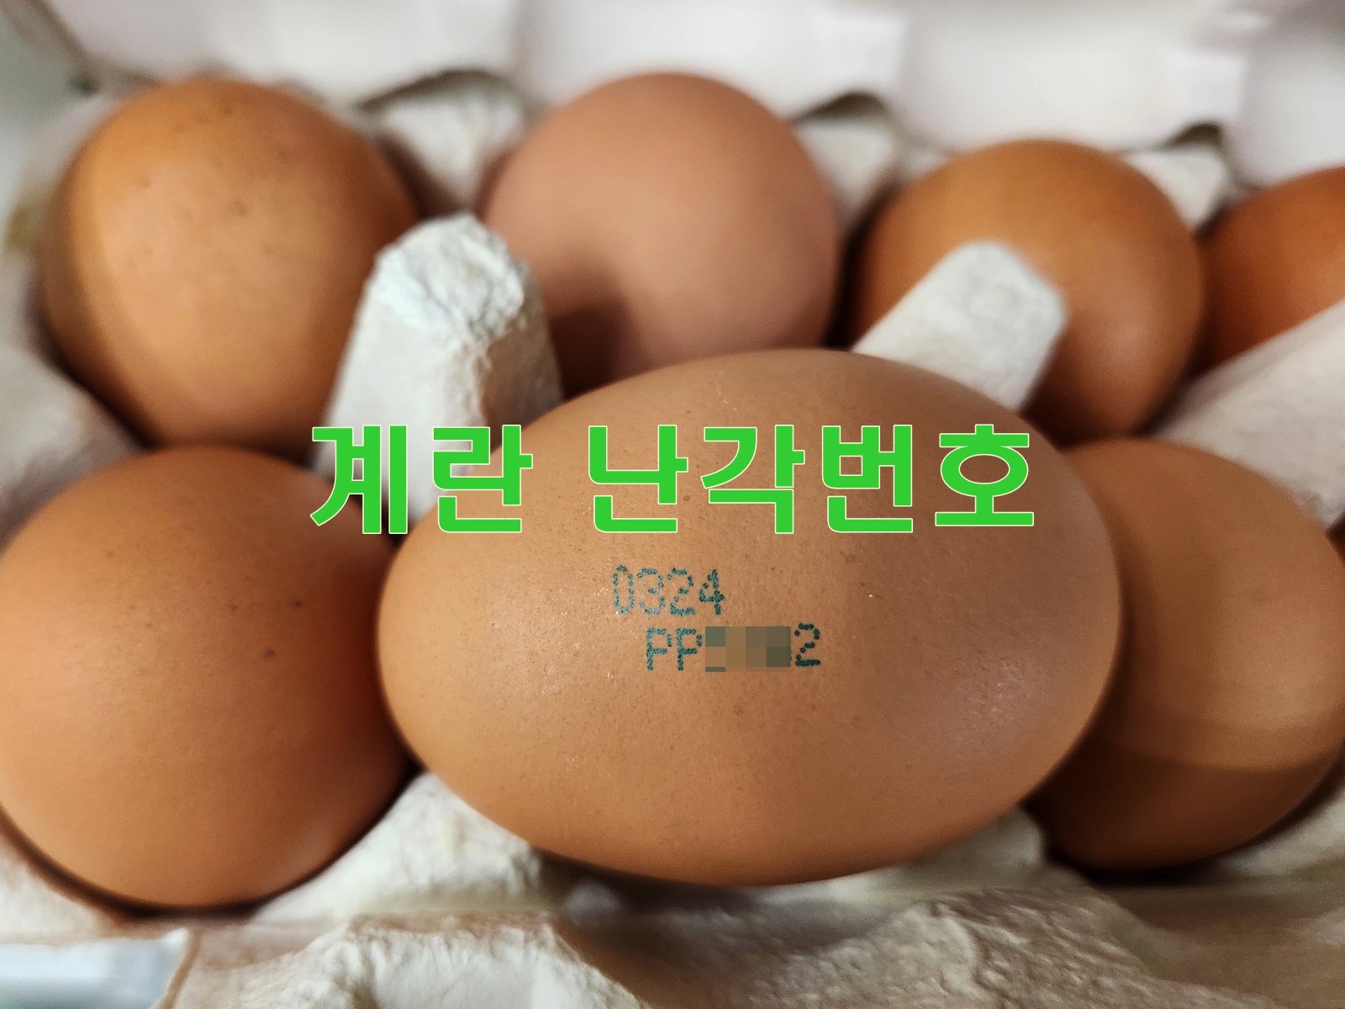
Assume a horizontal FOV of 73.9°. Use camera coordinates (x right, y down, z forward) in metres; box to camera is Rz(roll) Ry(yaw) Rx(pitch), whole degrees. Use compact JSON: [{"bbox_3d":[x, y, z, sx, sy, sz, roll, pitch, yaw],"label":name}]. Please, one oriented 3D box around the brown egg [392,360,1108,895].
[{"bbox_3d":[0.006,0.009,0.077,0.061,0.044,0.044,-5,62,1],"label":"brown egg"}]

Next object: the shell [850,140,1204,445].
[{"bbox_3d":[0.045,-0.023,0.125,0.044,0.057,0.044,1,66,-3],"label":"shell"}]

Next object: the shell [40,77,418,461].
[{"bbox_3d":[-0.051,-0.024,0.113,0.044,0.057,0.044,5,64,-11],"label":"shell"}]

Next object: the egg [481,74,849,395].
[{"bbox_3d":[-0.002,-0.026,0.115,0.044,0.057,0.044,0,63,-5],"label":"egg"}]

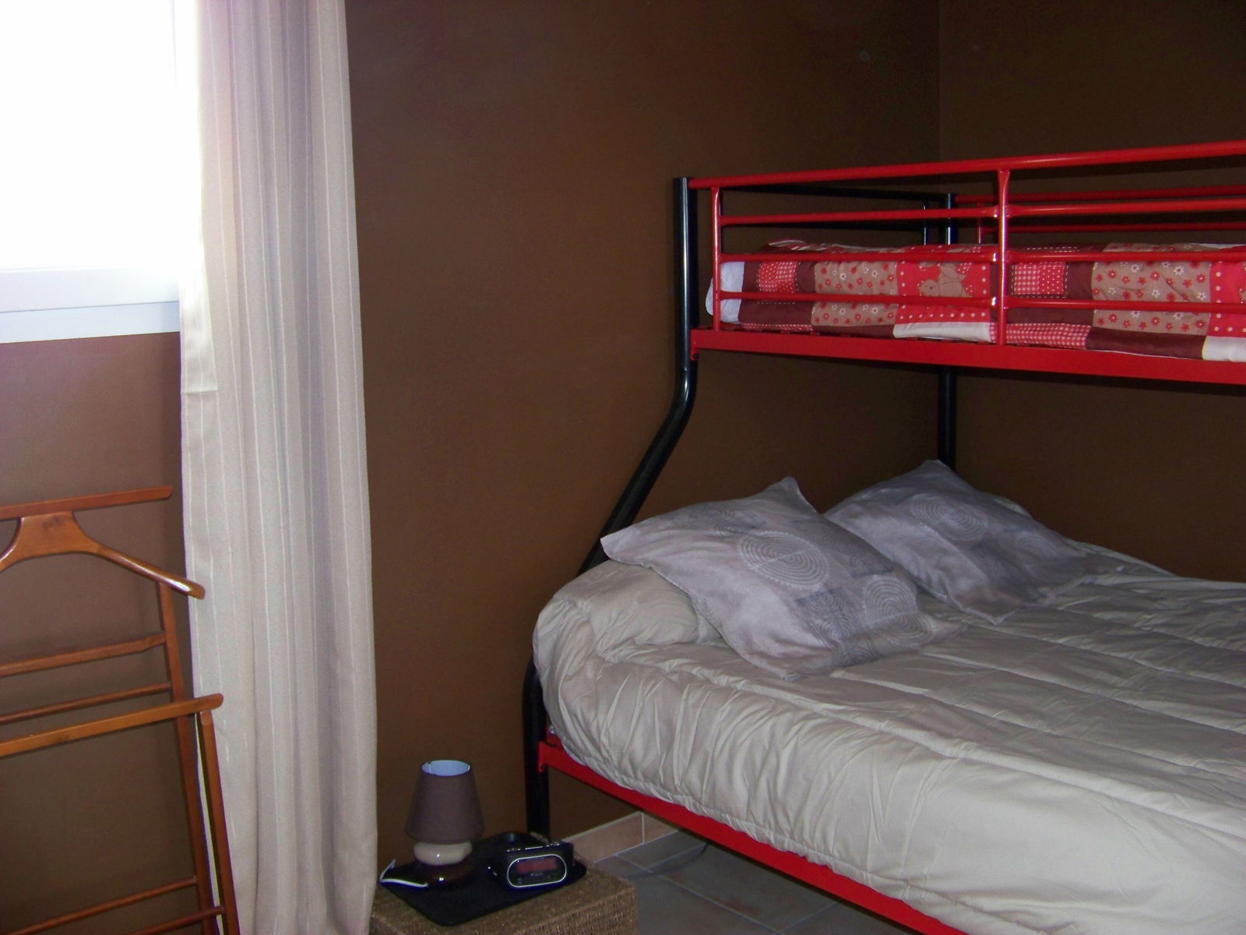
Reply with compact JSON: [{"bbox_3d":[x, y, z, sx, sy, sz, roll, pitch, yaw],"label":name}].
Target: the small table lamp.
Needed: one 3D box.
[{"bbox_3d":[-0.327,0.652,2.383,0.144,0.211,0.144,-1,9,0],"label":"small table lamp"}]

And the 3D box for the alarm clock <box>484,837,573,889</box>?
[{"bbox_3d":[-0.169,0.716,2.393,0.140,0.074,0.080,-3,10,-15],"label":"alarm clock"}]

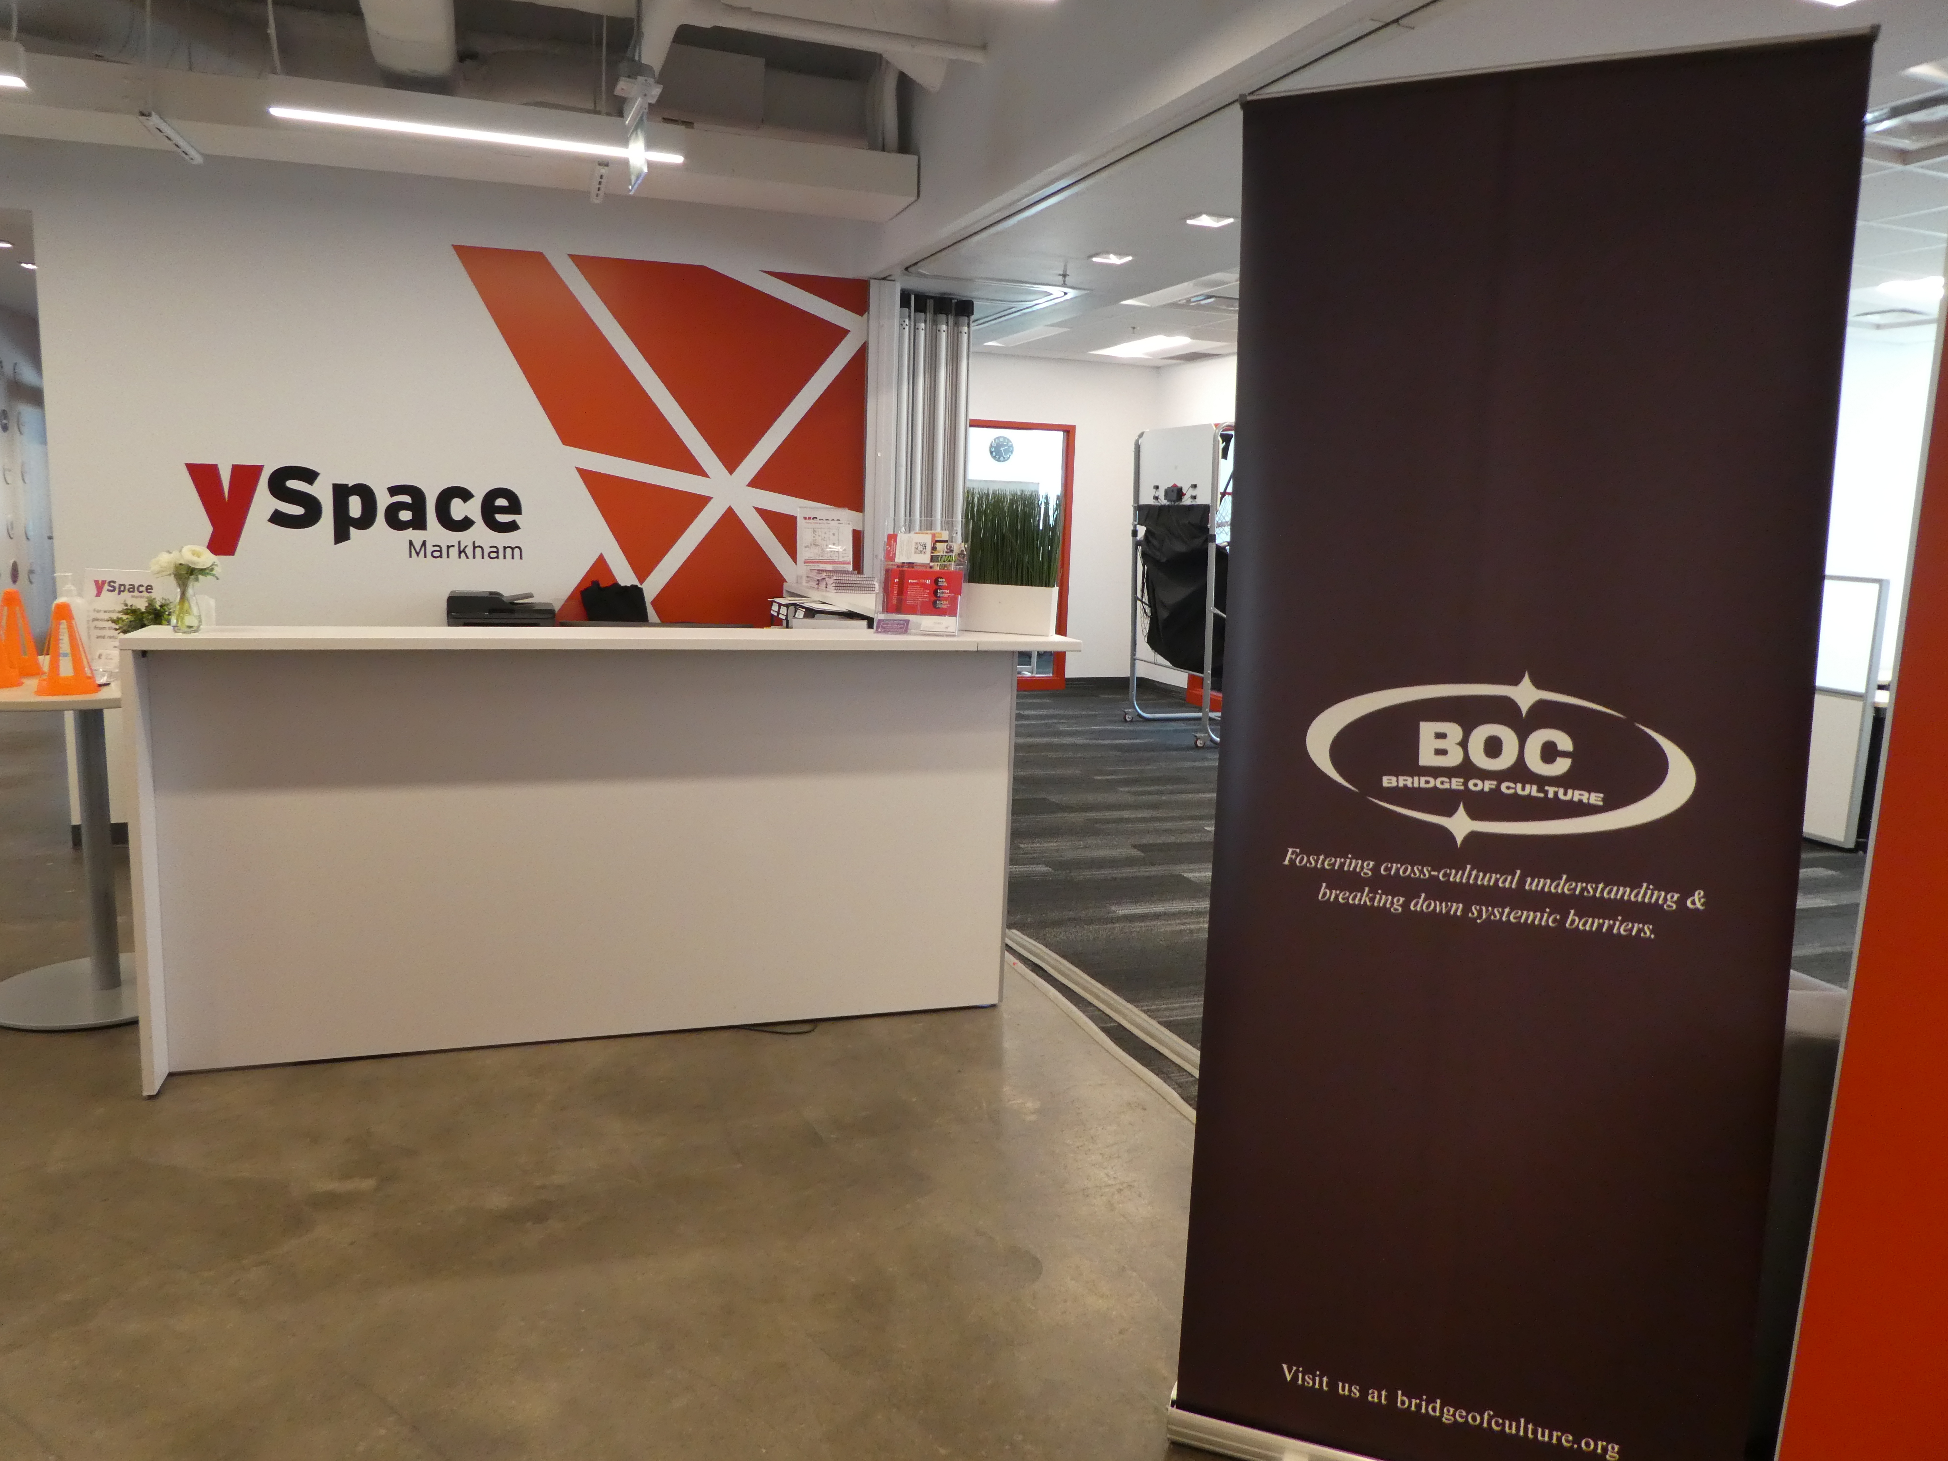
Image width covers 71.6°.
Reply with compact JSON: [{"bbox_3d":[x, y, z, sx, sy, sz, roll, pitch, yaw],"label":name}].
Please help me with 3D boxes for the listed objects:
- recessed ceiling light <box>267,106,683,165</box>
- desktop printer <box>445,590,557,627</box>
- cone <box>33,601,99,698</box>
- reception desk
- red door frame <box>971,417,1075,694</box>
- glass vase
[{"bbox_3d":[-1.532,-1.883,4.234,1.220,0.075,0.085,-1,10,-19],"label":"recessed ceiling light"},{"bbox_3d":[-1.920,-0.447,5.489,0.425,0.250,0.380,-1,10,-19],"label":"desktop printer"},{"bbox_3d":[-2.366,-0.217,3.511,0.147,0.230,0.147,-1,10,-19],"label":"cone"},{"bbox_3d":[-0.946,0.257,3.859,2.365,1.104,0.720,-1,10,-18],"label":"reception desk"},{"bbox_3d":[0.308,-1.406,11.037,1.030,2.167,0.120,-1,10,-20],"label":"red door frame"},{"bbox_3d":[-1.881,-0.301,3.220,0.067,0.130,0.067,-1,10,-19],"label":"glass vase"}]

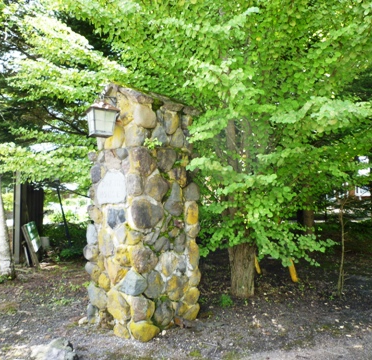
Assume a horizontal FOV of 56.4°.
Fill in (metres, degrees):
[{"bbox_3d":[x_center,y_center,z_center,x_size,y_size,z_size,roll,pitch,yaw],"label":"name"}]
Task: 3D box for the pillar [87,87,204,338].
[{"bbox_3d":[-0.480,0.300,3.930,0.900,2.600,0.850,-1,-2,40],"label":"pillar"}]

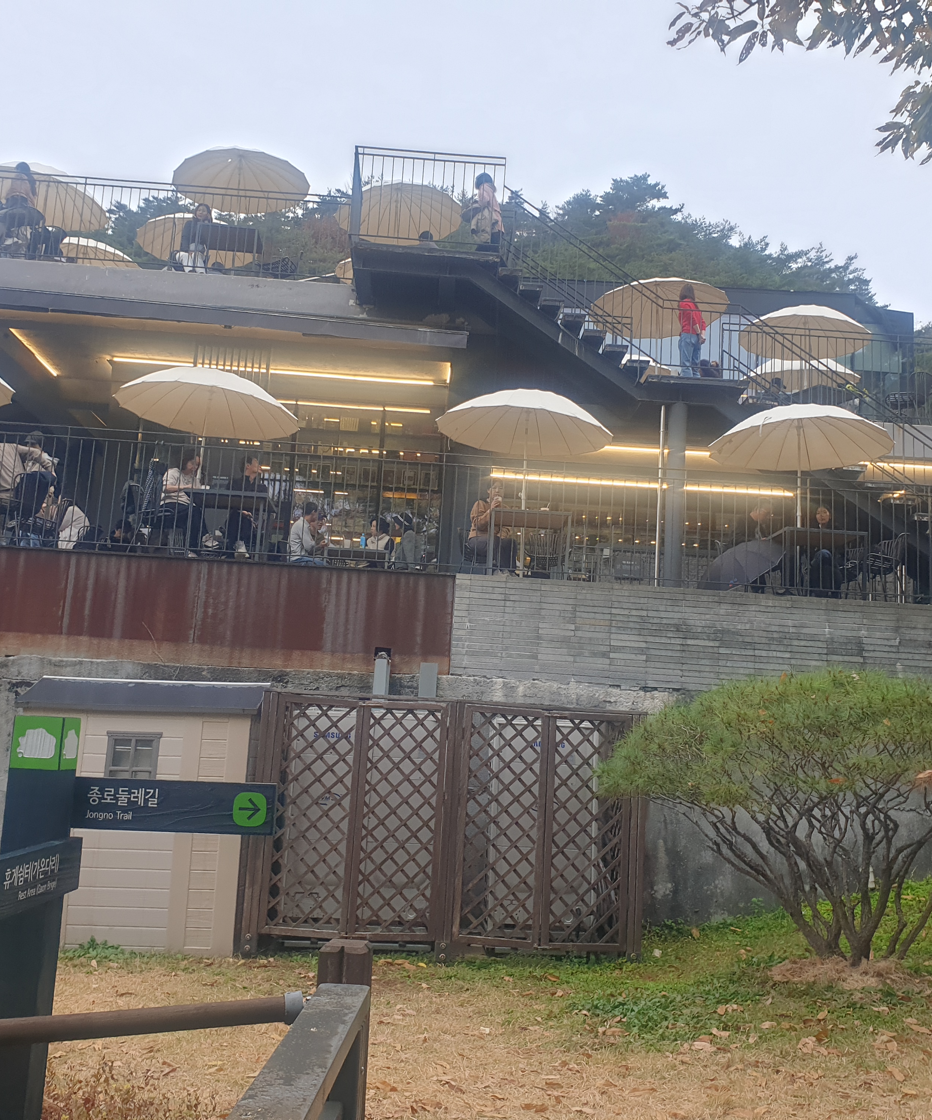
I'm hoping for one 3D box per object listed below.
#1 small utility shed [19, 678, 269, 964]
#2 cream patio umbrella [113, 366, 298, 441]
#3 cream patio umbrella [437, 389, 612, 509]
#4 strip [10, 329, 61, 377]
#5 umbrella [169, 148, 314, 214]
[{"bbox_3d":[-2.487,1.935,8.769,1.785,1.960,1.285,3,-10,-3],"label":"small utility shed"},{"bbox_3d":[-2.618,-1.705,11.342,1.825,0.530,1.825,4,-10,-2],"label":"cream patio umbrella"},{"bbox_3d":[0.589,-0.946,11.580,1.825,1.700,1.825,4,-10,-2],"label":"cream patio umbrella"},{"bbox_3d":[-5.478,-2.621,14.288,0.050,0.050,1.672,3,-10,0],"label":"strip"},{"bbox_3d":[-3.017,-5.254,15.152,1.825,0.530,1.825,4,-10,-2],"label":"umbrella"}]

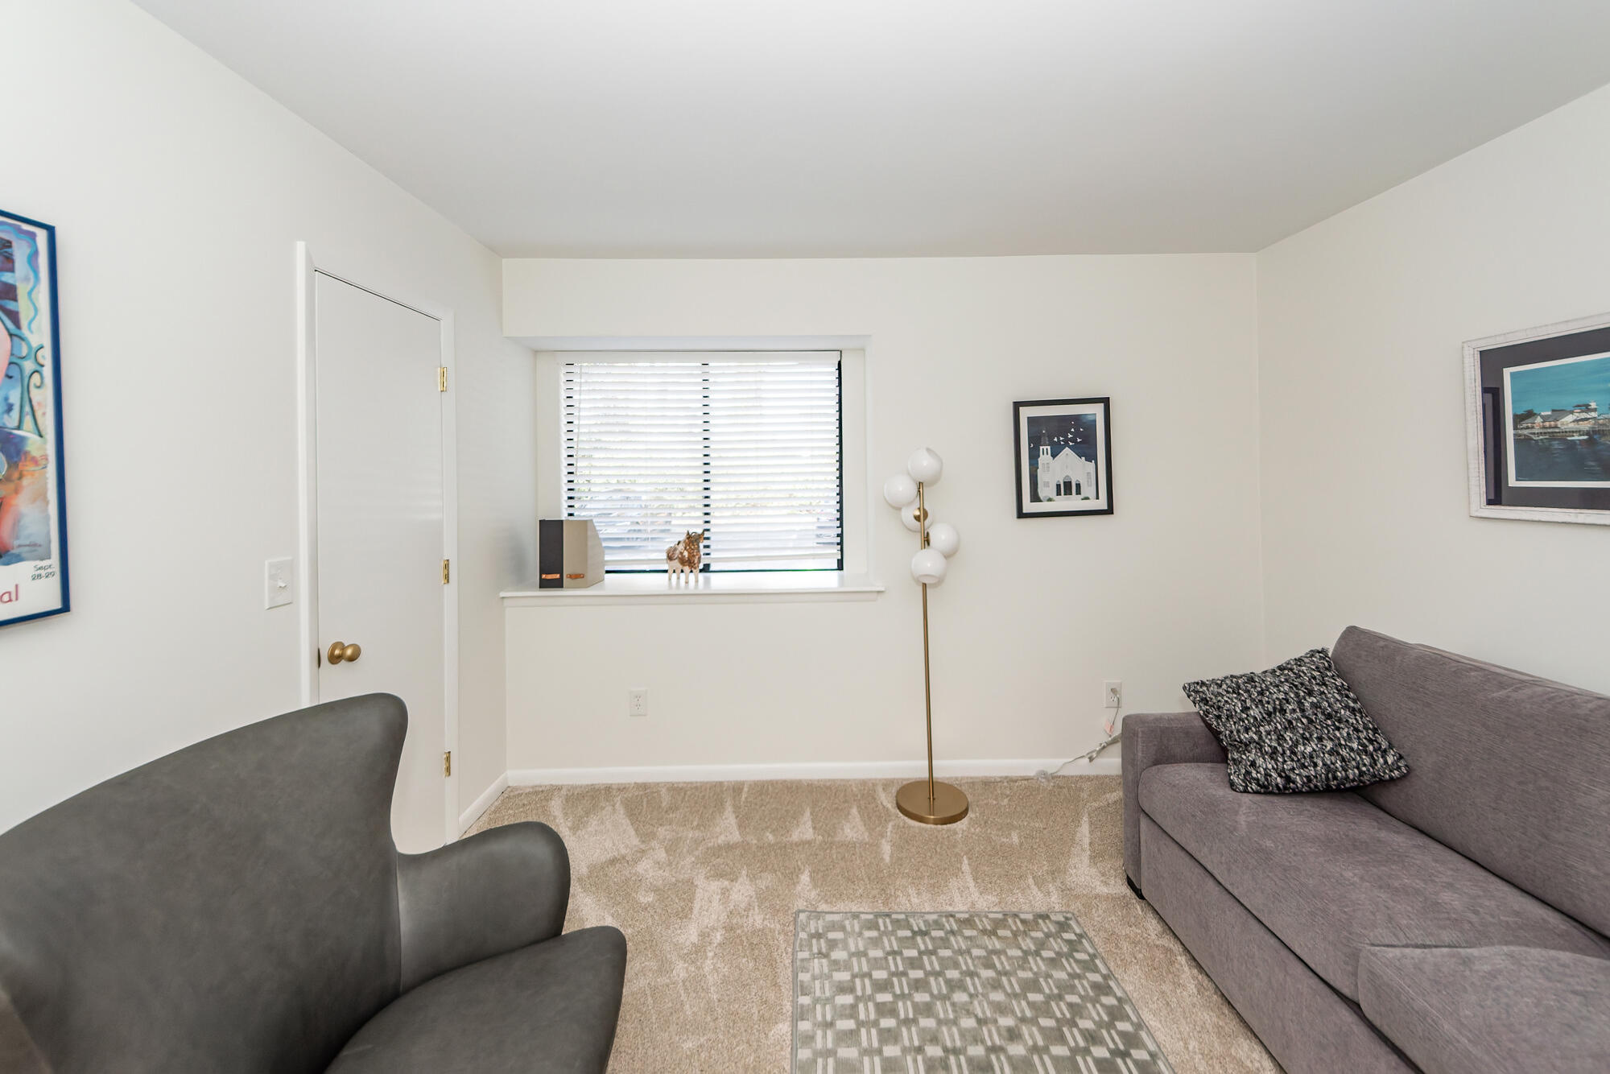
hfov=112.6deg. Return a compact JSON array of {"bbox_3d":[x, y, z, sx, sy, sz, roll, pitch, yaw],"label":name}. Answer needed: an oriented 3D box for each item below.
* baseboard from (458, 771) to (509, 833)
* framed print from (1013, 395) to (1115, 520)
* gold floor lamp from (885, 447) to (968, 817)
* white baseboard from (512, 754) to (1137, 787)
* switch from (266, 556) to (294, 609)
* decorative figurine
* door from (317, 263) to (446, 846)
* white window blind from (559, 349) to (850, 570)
[{"bbox_3d":[-1.407,1.168,2.378,0.015,0.085,0.366,-1,2,0],"label":"baseboard"},{"bbox_3d":[1.239,-0.377,2.575,0.463,0.559,0.029,-2,2,0],"label":"framed print"},{"bbox_3d":[0.526,0.405,2.365,0.330,1.566,0.330,-1,2,0],"label":"gold floor lamp"},{"bbox_3d":[0.295,1.122,2.568,3.420,0.086,0.017,-1,2,0],"label":"white baseboard"},{"bbox_3d":[-1.413,0.124,1.452,0.017,0.128,0.077,-1,2,0],"label":"switch"},{"bbox_3d":[-0.620,0.094,2.738,0.103,0.258,0.191,-3,3,-43],"label":"decorative figurine"},{"bbox_3d":[-1.437,0.234,1.843,0.046,2.091,0.556,-1,2,0],"label":"door"},{"bbox_3d":[-0.553,-0.403,2.900,1.509,1.174,0.062,-1,2,0],"label":"white window blind"}]

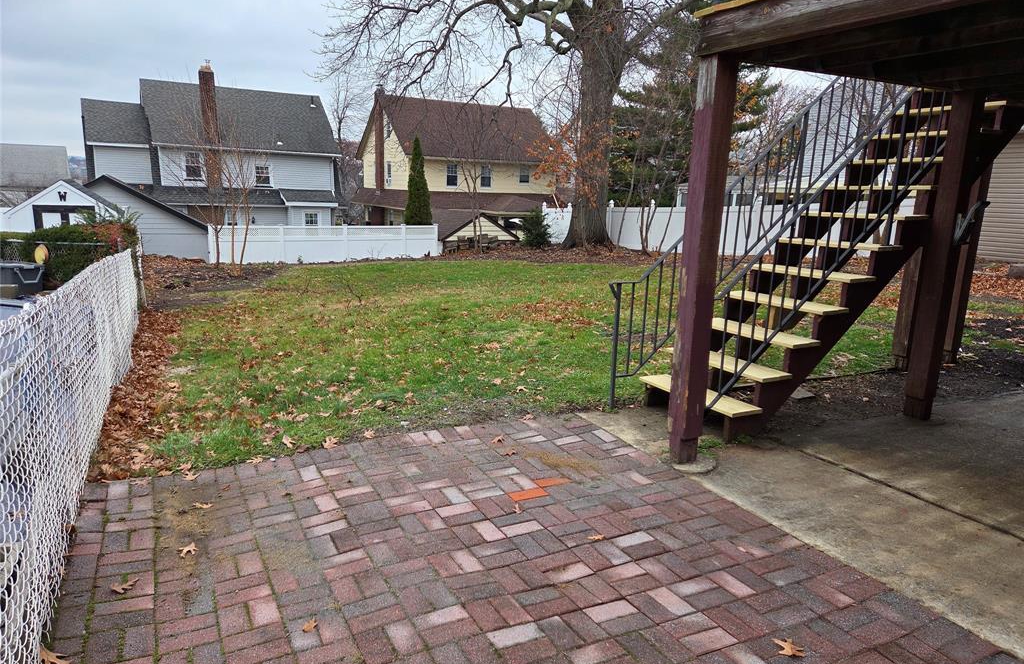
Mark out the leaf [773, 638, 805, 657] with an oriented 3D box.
[{"bbox_3d":[0.969,1.102,2.383,0.112,0.020,0.090,2,12,0],"label":"leaf"}]

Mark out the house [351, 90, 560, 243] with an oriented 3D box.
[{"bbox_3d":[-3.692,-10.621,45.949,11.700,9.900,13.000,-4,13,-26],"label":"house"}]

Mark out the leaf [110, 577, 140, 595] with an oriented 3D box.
[{"bbox_3d":[-1.490,0.973,2.623,0.115,0.025,0.100,2,12,0],"label":"leaf"}]

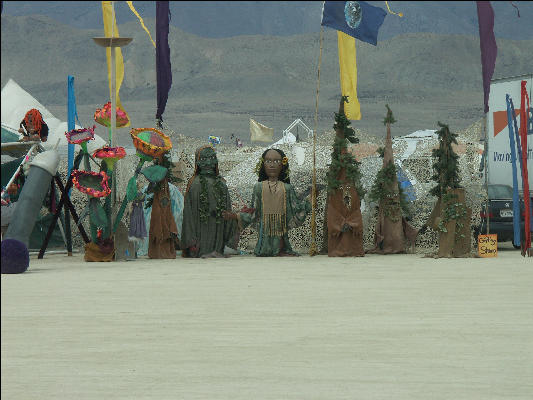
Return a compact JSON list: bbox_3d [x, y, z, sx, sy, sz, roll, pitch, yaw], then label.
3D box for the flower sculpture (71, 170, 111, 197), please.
[{"bbox_3d":[-3.268,-0.288,46.100,0.734,0.521,0.500,0,1,0],"label":"flower sculpture"}]

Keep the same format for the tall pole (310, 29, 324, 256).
[{"bbox_3d":[1.025,-1.393,48.300,0.070,4.987,0.070,2,1,0],"label":"tall pole"}]

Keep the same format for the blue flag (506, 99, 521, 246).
[{"bbox_3d":[4.811,-0.575,48.300,0.140,2.961,0.100,-4,1,0],"label":"blue flag"}]

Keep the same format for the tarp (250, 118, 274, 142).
[{"bbox_3d":[-0.116,-2.018,72.000,0.700,0.680,0.150,0,1,0],"label":"tarp"}]

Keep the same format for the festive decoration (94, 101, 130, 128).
[{"bbox_3d":[-2.879,-1.591,46.300,0.654,0.504,0.580,0,1,0],"label":"festive decoration"}]

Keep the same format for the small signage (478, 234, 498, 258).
[{"bbox_3d":[4.285,0.892,47.900,0.371,0.456,0.040,0,1,0],"label":"small signage"}]

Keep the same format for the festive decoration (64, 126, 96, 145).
[{"bbox_3d":[-3.473,-1.204,46.300,0.588,0.336,0.480,0,1,0],"label":"festive decoration"}]

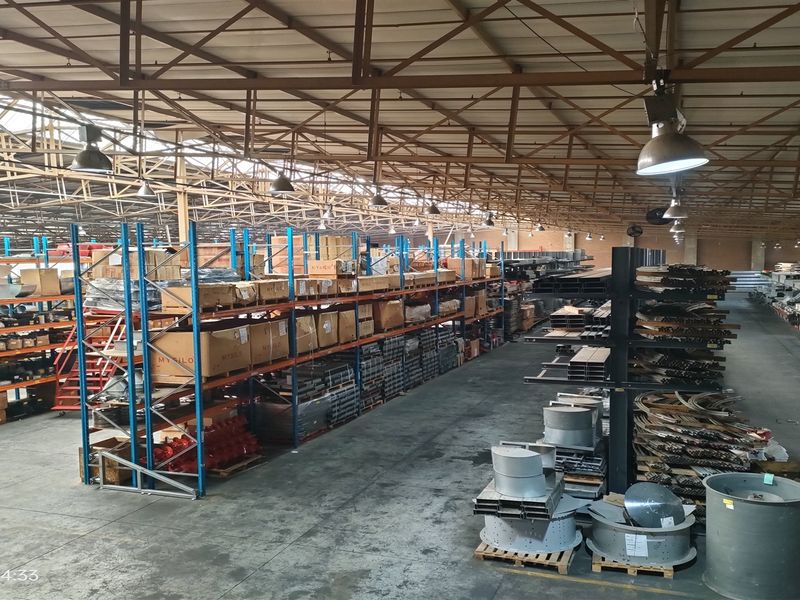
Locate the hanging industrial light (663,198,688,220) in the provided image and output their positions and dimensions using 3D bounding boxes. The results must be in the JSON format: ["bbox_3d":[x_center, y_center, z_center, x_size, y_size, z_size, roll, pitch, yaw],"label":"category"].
[{"bbox_3d":[5.431,-1.784,12.300,0.500,0.430,0.500,1,4,24],"label":"hanging industrial light"}]

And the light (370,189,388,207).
[{"bbox_3d":[-0.588,-2.940,17.900,0.500,0.490,0.500,-1,4,0],"label":"light"}]

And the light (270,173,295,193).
[{"bbox_3d":[-2.410,-2.390,12.800,0.500,0.450,0.500,-1,4,0],"label":"light"}]

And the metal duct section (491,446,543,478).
[{"bbox_3d":[1.590,2.196,8.438,0.670,0.290,0.670,1,4,24],"label":"metal duct section"}]

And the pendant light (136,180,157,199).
[{"bbox_3d":[-6.662,-2.917,16.400,0.500,0.460,0.500,1,4,24],"label":"pendant light"}]

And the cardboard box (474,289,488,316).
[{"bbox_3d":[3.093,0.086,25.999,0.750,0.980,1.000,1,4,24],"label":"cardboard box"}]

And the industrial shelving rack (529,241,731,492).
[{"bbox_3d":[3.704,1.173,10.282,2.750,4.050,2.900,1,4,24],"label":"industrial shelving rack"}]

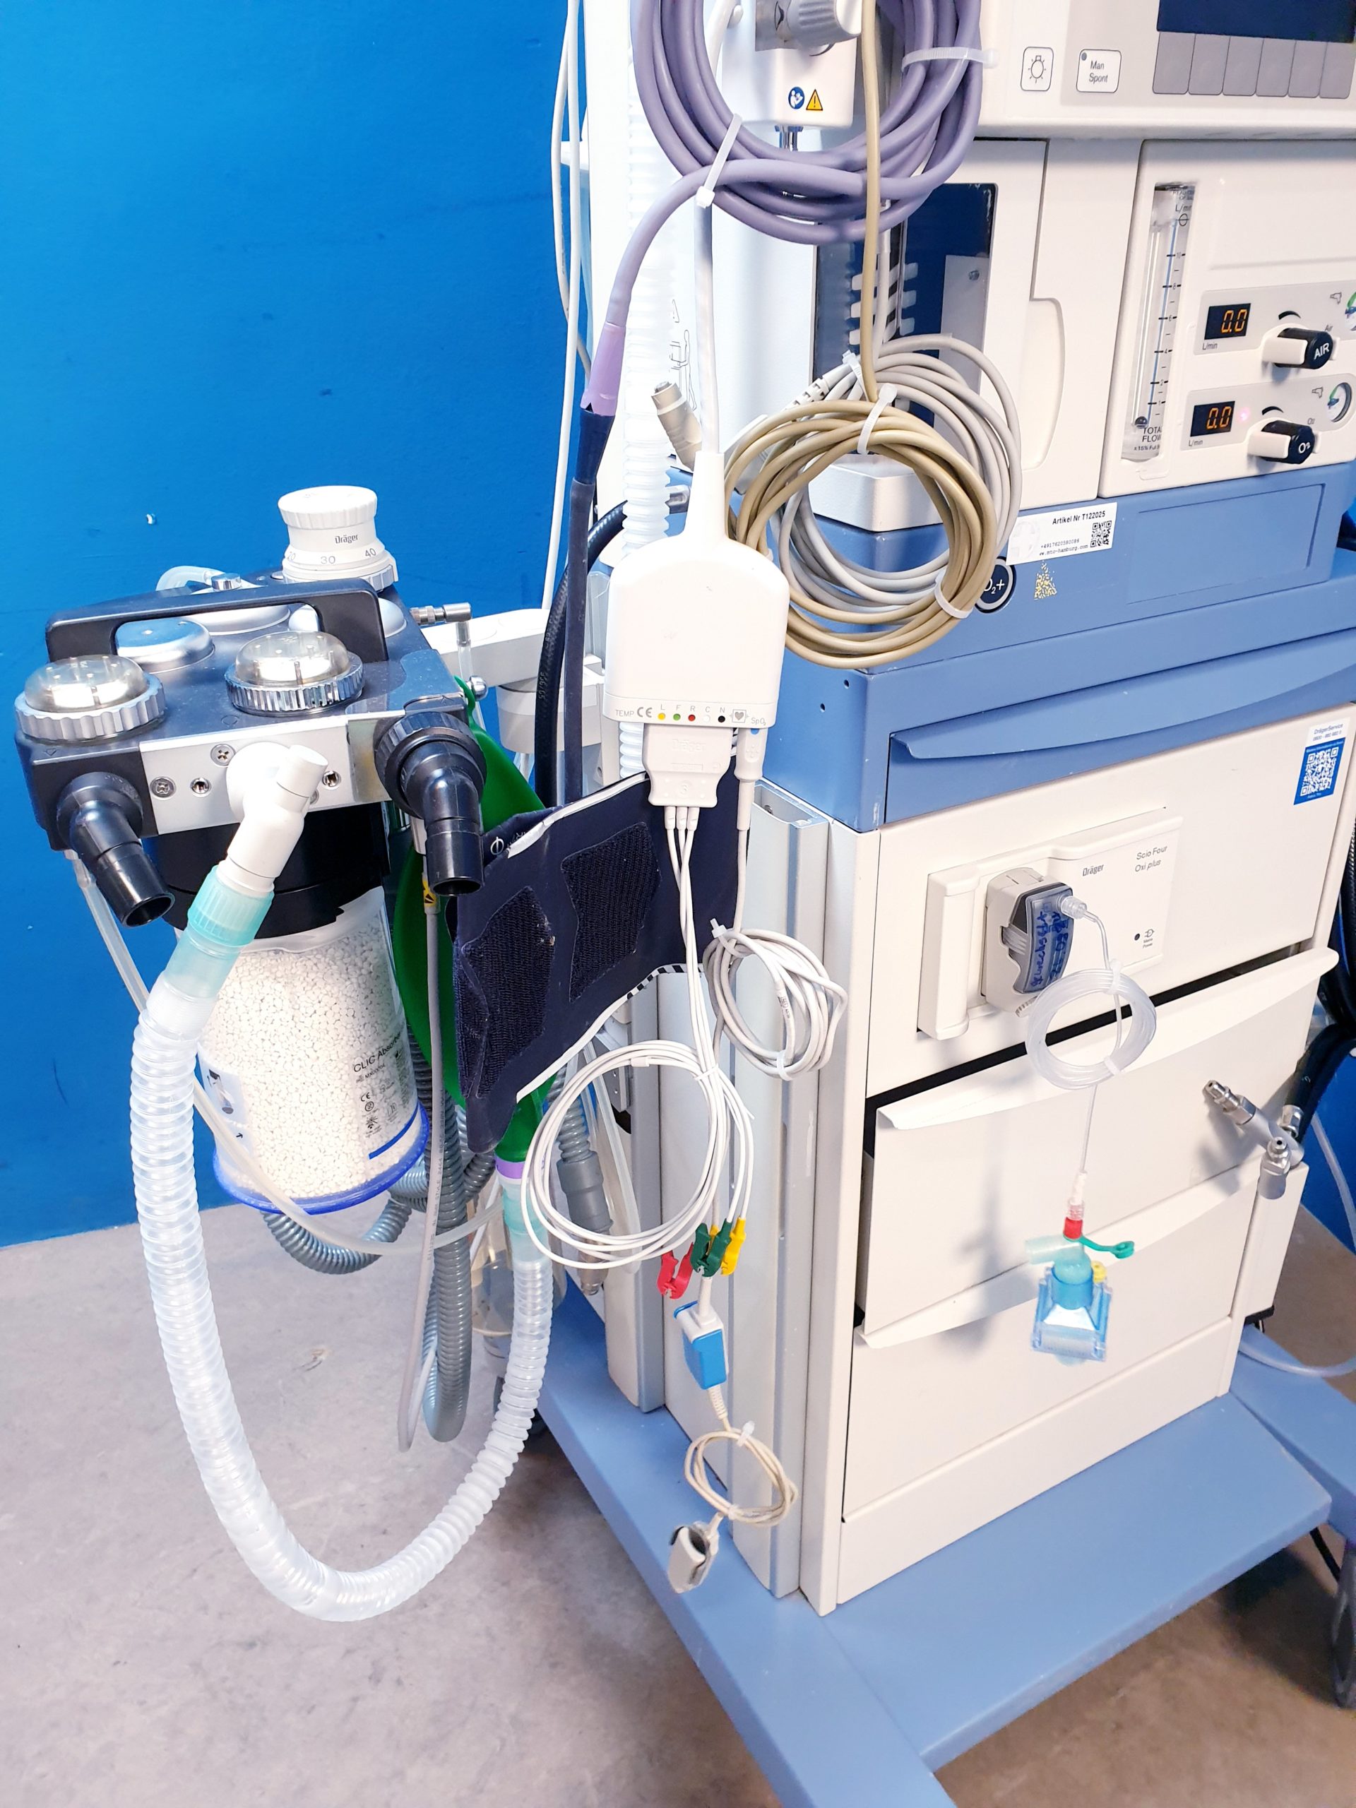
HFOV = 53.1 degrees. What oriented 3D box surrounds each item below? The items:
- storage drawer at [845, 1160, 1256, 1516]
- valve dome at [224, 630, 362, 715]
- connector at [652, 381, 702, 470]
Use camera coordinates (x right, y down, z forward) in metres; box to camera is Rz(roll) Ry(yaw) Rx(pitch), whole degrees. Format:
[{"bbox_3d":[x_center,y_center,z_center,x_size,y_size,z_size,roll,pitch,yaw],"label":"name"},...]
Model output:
[{"bbox_3d":[0.203,0.244,1.090,0.383,0.169,0.330,-15,29,-26],"label":"storage drawer"},{"bbox_3d":[-0.156,-0.096,0.553,0.054,0.023,0.054,-13,28,-22],"label":"valve dome"},{"bbox_3d":[0.000,-0.233,0.665,0.015,0.048,0.015,-27,22,-19],"label":"connector"}]

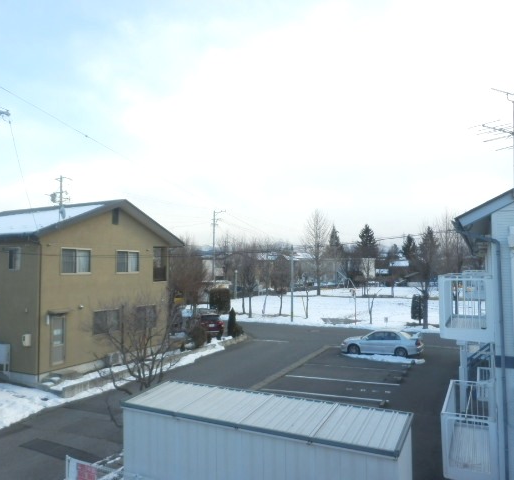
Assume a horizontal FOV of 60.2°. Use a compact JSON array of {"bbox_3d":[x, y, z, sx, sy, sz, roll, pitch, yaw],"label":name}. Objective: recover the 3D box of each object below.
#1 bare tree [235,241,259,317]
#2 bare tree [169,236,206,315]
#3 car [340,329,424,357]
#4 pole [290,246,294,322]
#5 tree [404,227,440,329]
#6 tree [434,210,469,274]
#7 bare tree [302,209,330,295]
[{"bbox_3d":[-1.021,3.666,43.158,2.547,7.640,2.547,-1,-3,-1],"label":"bare tree"},{"bbox_3d":[-7.070,3.683,45.795,3.604,8.109,3.604,0,-4,-9],"label":"bare tree"},{"bbox_3d":[6.819,5.616,24.443,4.350,1.420,1.760,-3,-4,27],"label":"car"},{"bbox_3d":[3.079,3.862,38.813,0.240,6.595,0.240,-1,-4,4],"label":"pole"},{"bbox_3d":[12.679,2.790,33.788,2.807,7.819,2.807,-2,-4,20],"label":"tree"},{"bbox_3d":[26.397,1.964,60.218,4.739,12.282,4.739,-2,-4,24],"label":"tree"},{"bbox_3d":[9.793,1.949,73.647,4.669,14.445,4.669,-1,-4,8],"label":"bare tree"}]

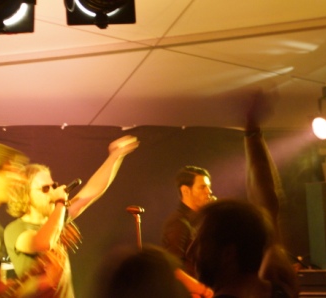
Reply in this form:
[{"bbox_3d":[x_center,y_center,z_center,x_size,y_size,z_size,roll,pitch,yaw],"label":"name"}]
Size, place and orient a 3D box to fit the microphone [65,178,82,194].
[{"bbox_3d":[-0.464,0.206,6.450,0.200,0.048,0.048,-37,-24,33],"label":"microphone"}]

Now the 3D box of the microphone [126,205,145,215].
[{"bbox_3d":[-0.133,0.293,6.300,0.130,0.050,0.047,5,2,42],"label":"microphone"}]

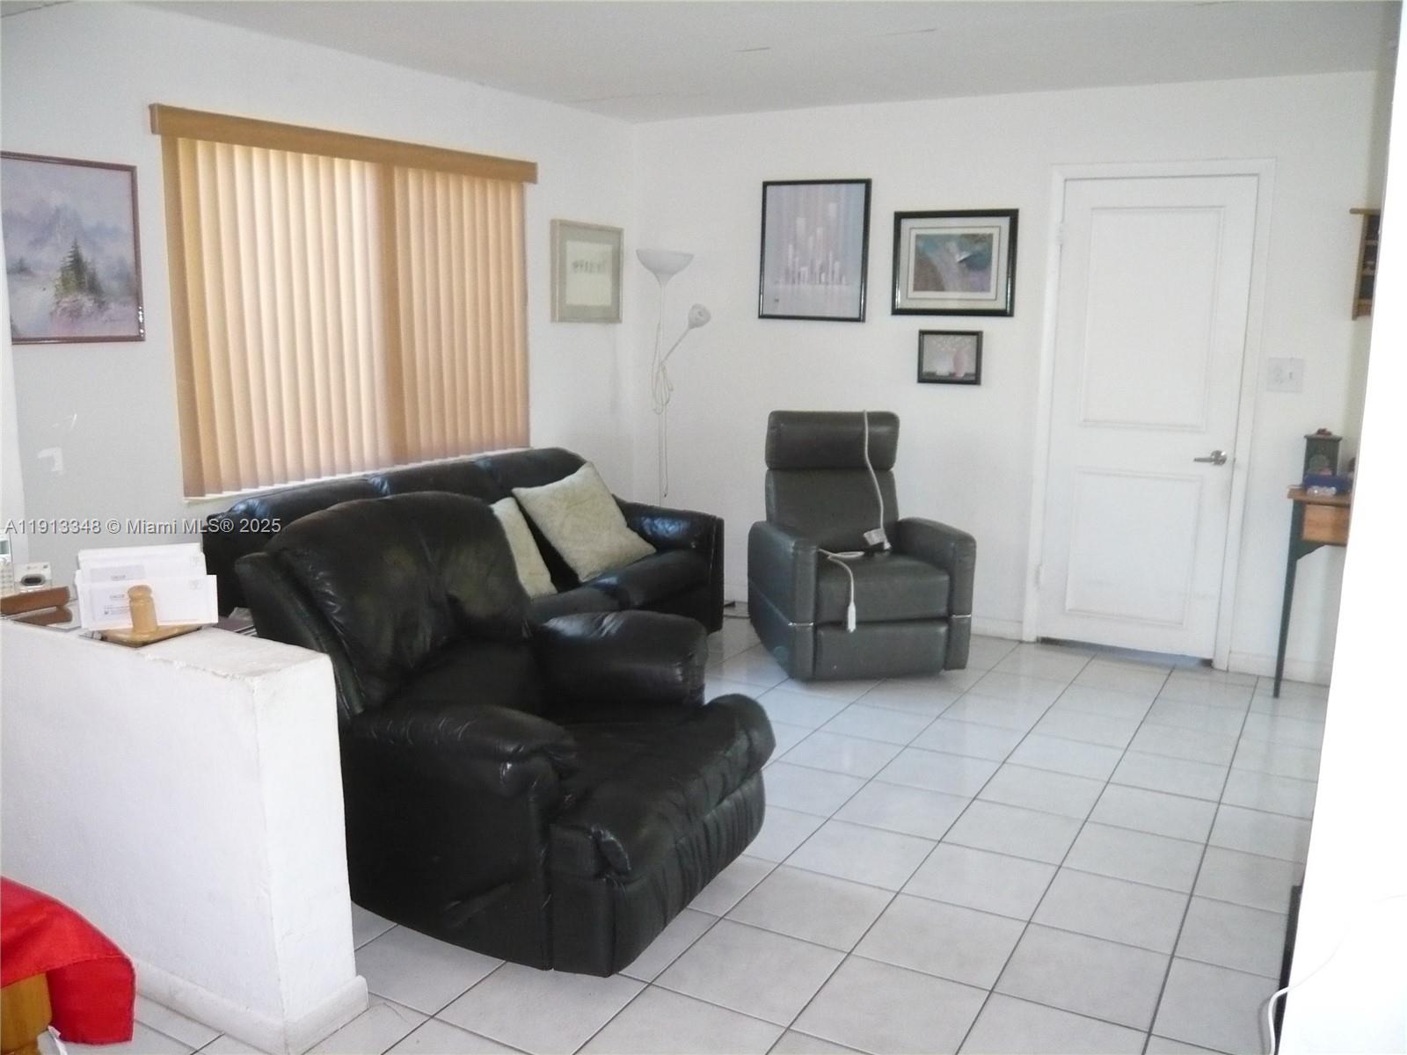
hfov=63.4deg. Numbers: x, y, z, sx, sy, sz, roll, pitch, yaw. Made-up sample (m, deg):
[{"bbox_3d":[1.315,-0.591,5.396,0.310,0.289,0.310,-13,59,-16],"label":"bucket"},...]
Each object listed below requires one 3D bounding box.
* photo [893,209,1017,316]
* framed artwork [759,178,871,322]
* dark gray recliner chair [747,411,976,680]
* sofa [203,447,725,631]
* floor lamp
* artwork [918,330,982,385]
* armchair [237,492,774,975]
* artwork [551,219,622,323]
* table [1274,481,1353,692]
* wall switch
[{"bbox_3d":[1.123,-1.184,5.108,0.566,0.462,0.025,6,11,29],"label":"photo"},{"bbox_3d":[0.527,-1.319,5.428,0.564,0.652,0.025,6,11,29],"label":"framed artwork"},{"bbox_3d":[0.652,0.046,4.976,0.765,1.060,0.840,-2,10,-9],"label":"dark gray recliner chair"},{"bbox_3d":[-0.766,0.189,4.616,0.800,0.900,2.270,6,11,29],"label":"sofa"},{"bbox_3d":[-0.148,-0.460,5.700,0.370,1.810,0.280,6,11,29],"label":"floor lamp"},{"bbox_3d":[1.123,-0.774,5.182,0.297,0.241,0.020,6,11,29],"label":"artwork"},{"bbox_3d":[-0.496,0.416,3.071,1.190,0.980,0.890,6,11,29],"label":"armchair"},{"bbox_3d":[-0.565,-1.244,5.596,0.035,0.470,0.552,6,11,29],"label":"artwork"},{"bbox_3d":[2.604,0.274,4.364,0.700,0.820,0.300,6,11,29],"label":"table"},{"bbox_3d":[2.315,-0.605,4.529,0.127,0.133,0.012,6,11,29],"label":"wall switch"}]

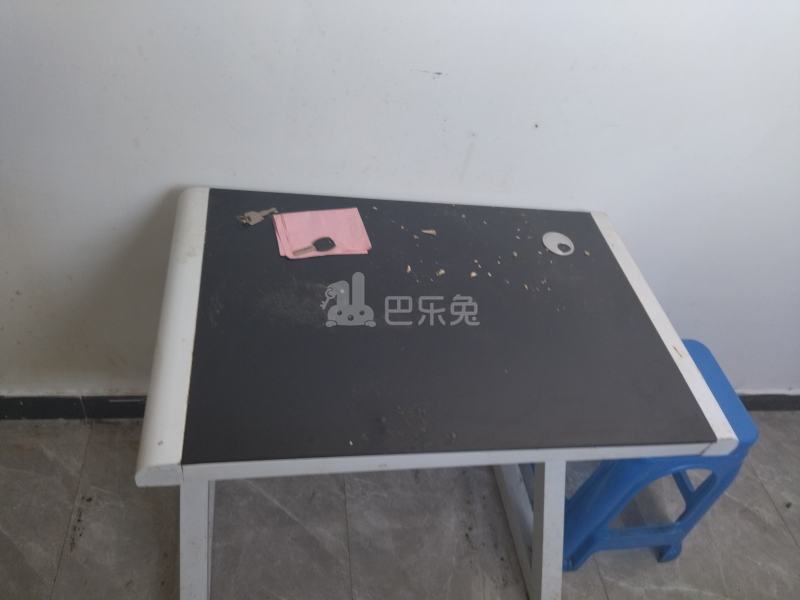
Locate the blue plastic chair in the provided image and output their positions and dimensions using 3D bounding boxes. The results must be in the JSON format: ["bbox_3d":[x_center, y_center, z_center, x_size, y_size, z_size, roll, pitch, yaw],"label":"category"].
[{"bbox_3d":[0.546,0.351,1.488,0.380,0.465,0.380,2,47,-13],"label":"blue plastic chair"}]

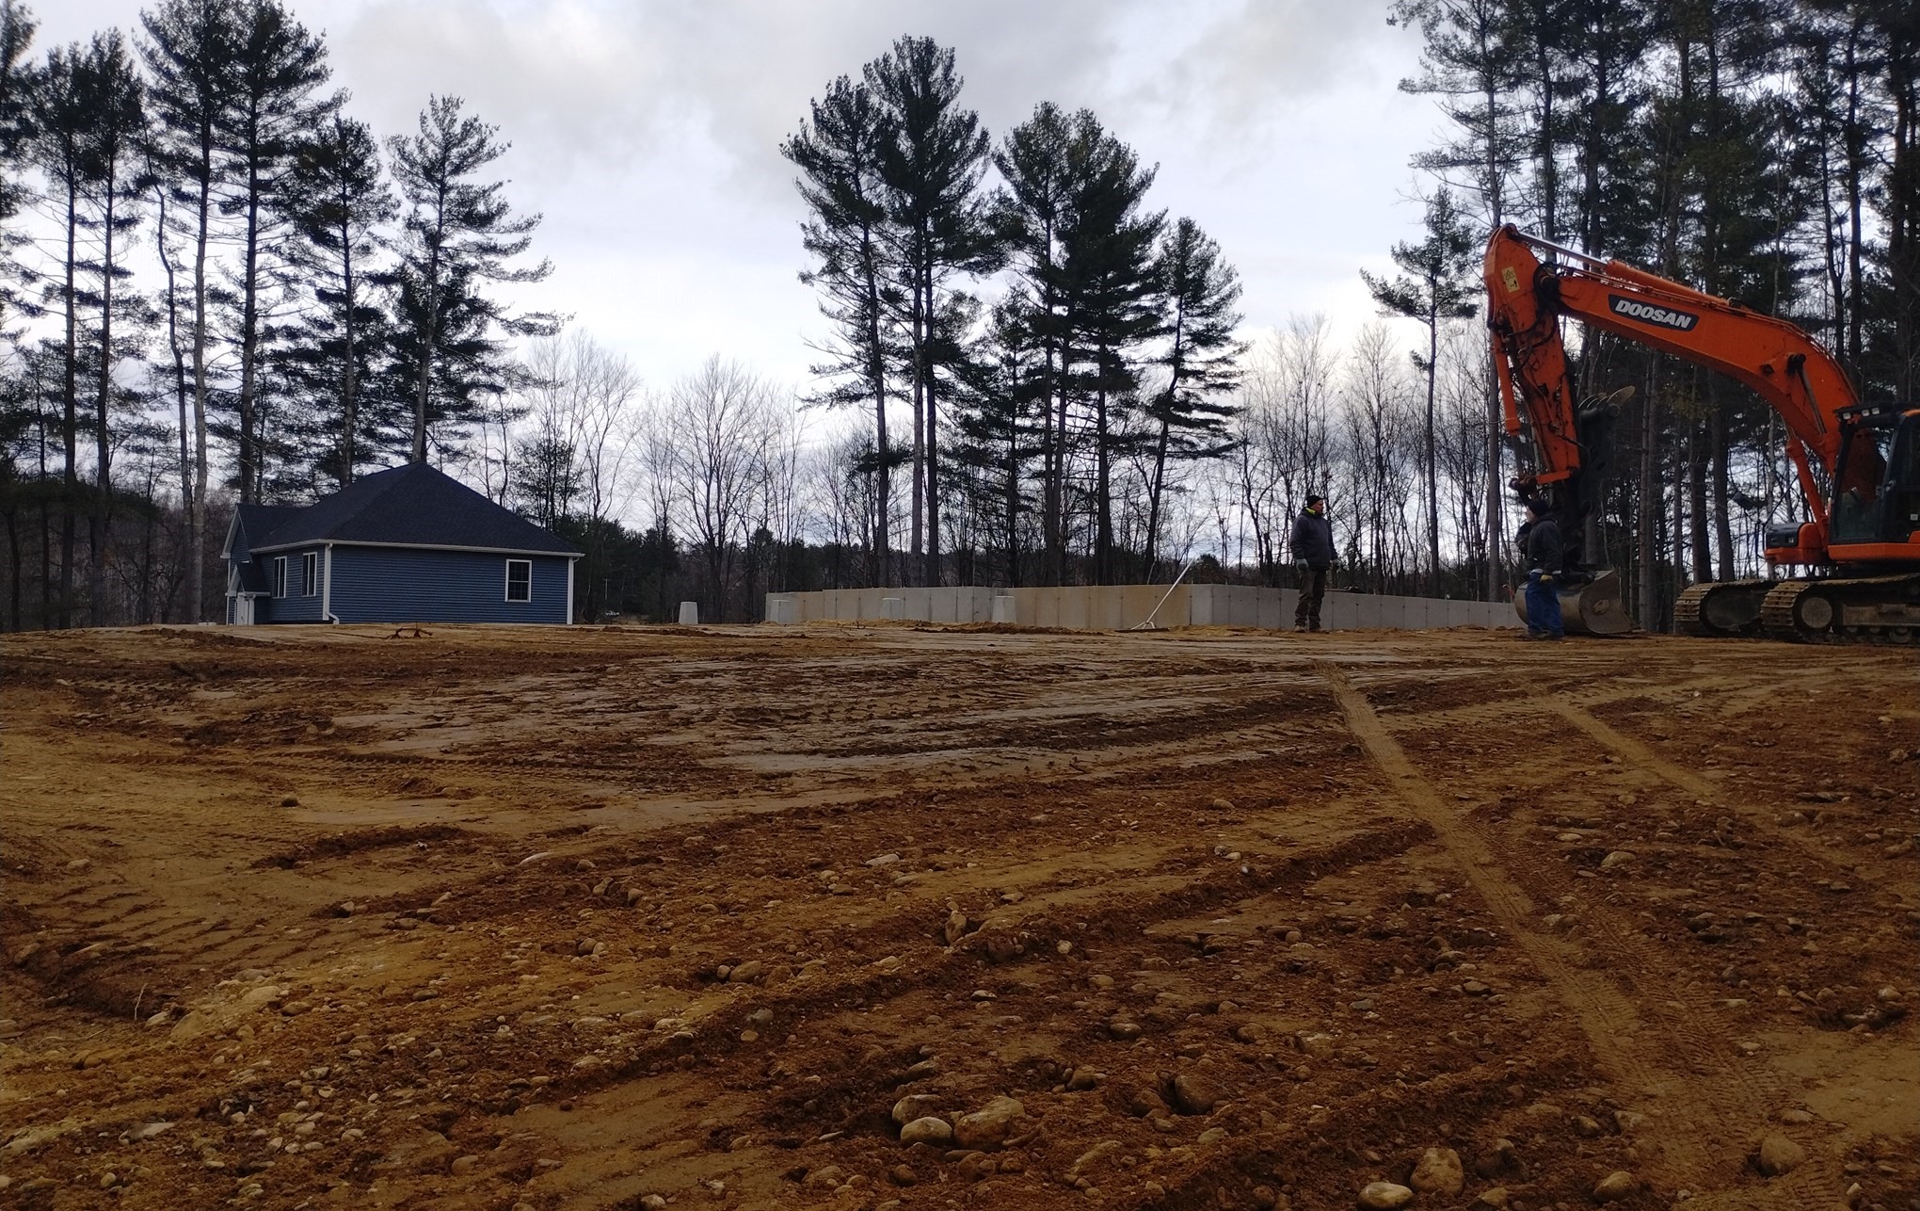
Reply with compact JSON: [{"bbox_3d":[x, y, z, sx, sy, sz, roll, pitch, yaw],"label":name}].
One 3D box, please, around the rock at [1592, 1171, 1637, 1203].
[{"bbox_3d":[1.564,1.387,3.716,0.106,0.070,0.085,1,-2,23],"label":"rock"}]

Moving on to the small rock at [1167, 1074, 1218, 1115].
[{"bbox_3d":[0.633,1.329,4.233,0.133,0.109,0.120,1,-1,9],"label":"small rock"}]

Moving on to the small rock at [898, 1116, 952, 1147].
[{"bbox_3d":[-0.090,1.344,3.975,0.137,0.070,0.102,1,-1,-1],"label":"small rock"}]

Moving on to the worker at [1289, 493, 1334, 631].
[{"bbox_3d":[4.636,-0.564,20.500,0.450,1.800,0.620,0,-2,40],"label":"worker"}]

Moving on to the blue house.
[{"bbox_3d":[-23.309,-2.264,62.871,10.300,6.695,15.913,2,-2,-37],"label":"blue house"}]

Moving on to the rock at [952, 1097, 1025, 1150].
[{"bbox_3d":[0.073,1.323,3.975,0.186,0.127,0.139,1,-1,1],"label":"rock"}]

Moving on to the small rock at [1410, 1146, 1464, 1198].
[{"bbox_3d":[1.141,1.357,3.727,0.128,0.117,0.102,1,-2,17],"label":"small rock"}]

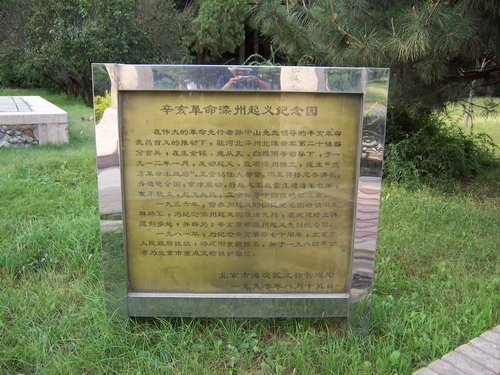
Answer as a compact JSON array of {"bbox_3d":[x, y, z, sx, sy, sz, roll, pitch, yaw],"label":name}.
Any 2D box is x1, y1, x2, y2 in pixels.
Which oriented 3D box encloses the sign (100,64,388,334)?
[{"bbox_3d":[-0.054,0.095,2.673,1.526,1.498,0.130,1,13,-1],"label":"sign"}]

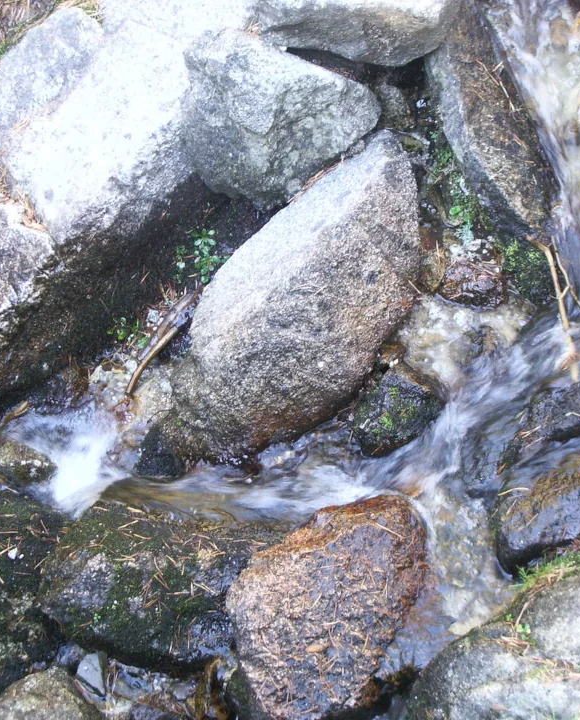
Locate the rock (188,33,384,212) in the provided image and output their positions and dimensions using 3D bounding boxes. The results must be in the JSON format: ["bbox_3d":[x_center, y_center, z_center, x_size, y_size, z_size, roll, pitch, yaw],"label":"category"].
[{"bbox_3d":[-0.014,-0.406,2.900,0.340,0.280,0.290,-3,44,-4],"label":"rock"}]

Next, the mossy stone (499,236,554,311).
[{"bbox_3d":[0.435,-0.159,3.160,0.095,0.120,0.095,21,45,22],"label":"mossy stone"}]

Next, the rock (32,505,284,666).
[{"bbox_3d":[-0.185,0.327,2.480,0.365,0.190,0.260,0,44,0],"label":"rock"}]

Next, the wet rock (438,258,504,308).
[{"bbox_3d":[0.334,-0.142,3.160,0.125,0.075,0.100,-7,41,-8],"label":"wet rock"}]

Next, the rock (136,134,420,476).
[{"bbox_3d":[-0.005,-0.095,3.050,0.300,0.350,0.650,29,67,29],"label":"rock"}]

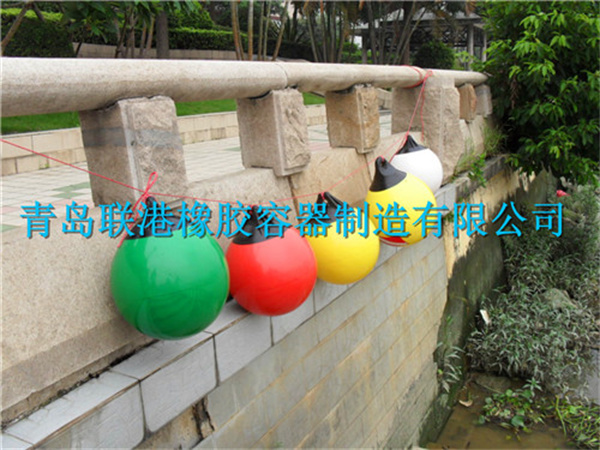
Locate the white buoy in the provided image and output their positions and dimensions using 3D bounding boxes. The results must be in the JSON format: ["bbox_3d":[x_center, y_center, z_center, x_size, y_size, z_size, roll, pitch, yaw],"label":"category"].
[{"bbox_3d":[0.799,-0.391,4.222,0.380,0.470,0.380,-11,12,0],"label":"white buoy"}]

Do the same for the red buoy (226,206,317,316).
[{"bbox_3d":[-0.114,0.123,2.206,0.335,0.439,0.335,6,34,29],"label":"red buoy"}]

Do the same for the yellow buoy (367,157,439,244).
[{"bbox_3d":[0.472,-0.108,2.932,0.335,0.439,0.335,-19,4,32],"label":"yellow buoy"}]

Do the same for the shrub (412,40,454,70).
[{"bbox_3d":[4.181,-5.089,19.000,1.310,1.400,1.310,-4,12,0],"label":"shrub"}]

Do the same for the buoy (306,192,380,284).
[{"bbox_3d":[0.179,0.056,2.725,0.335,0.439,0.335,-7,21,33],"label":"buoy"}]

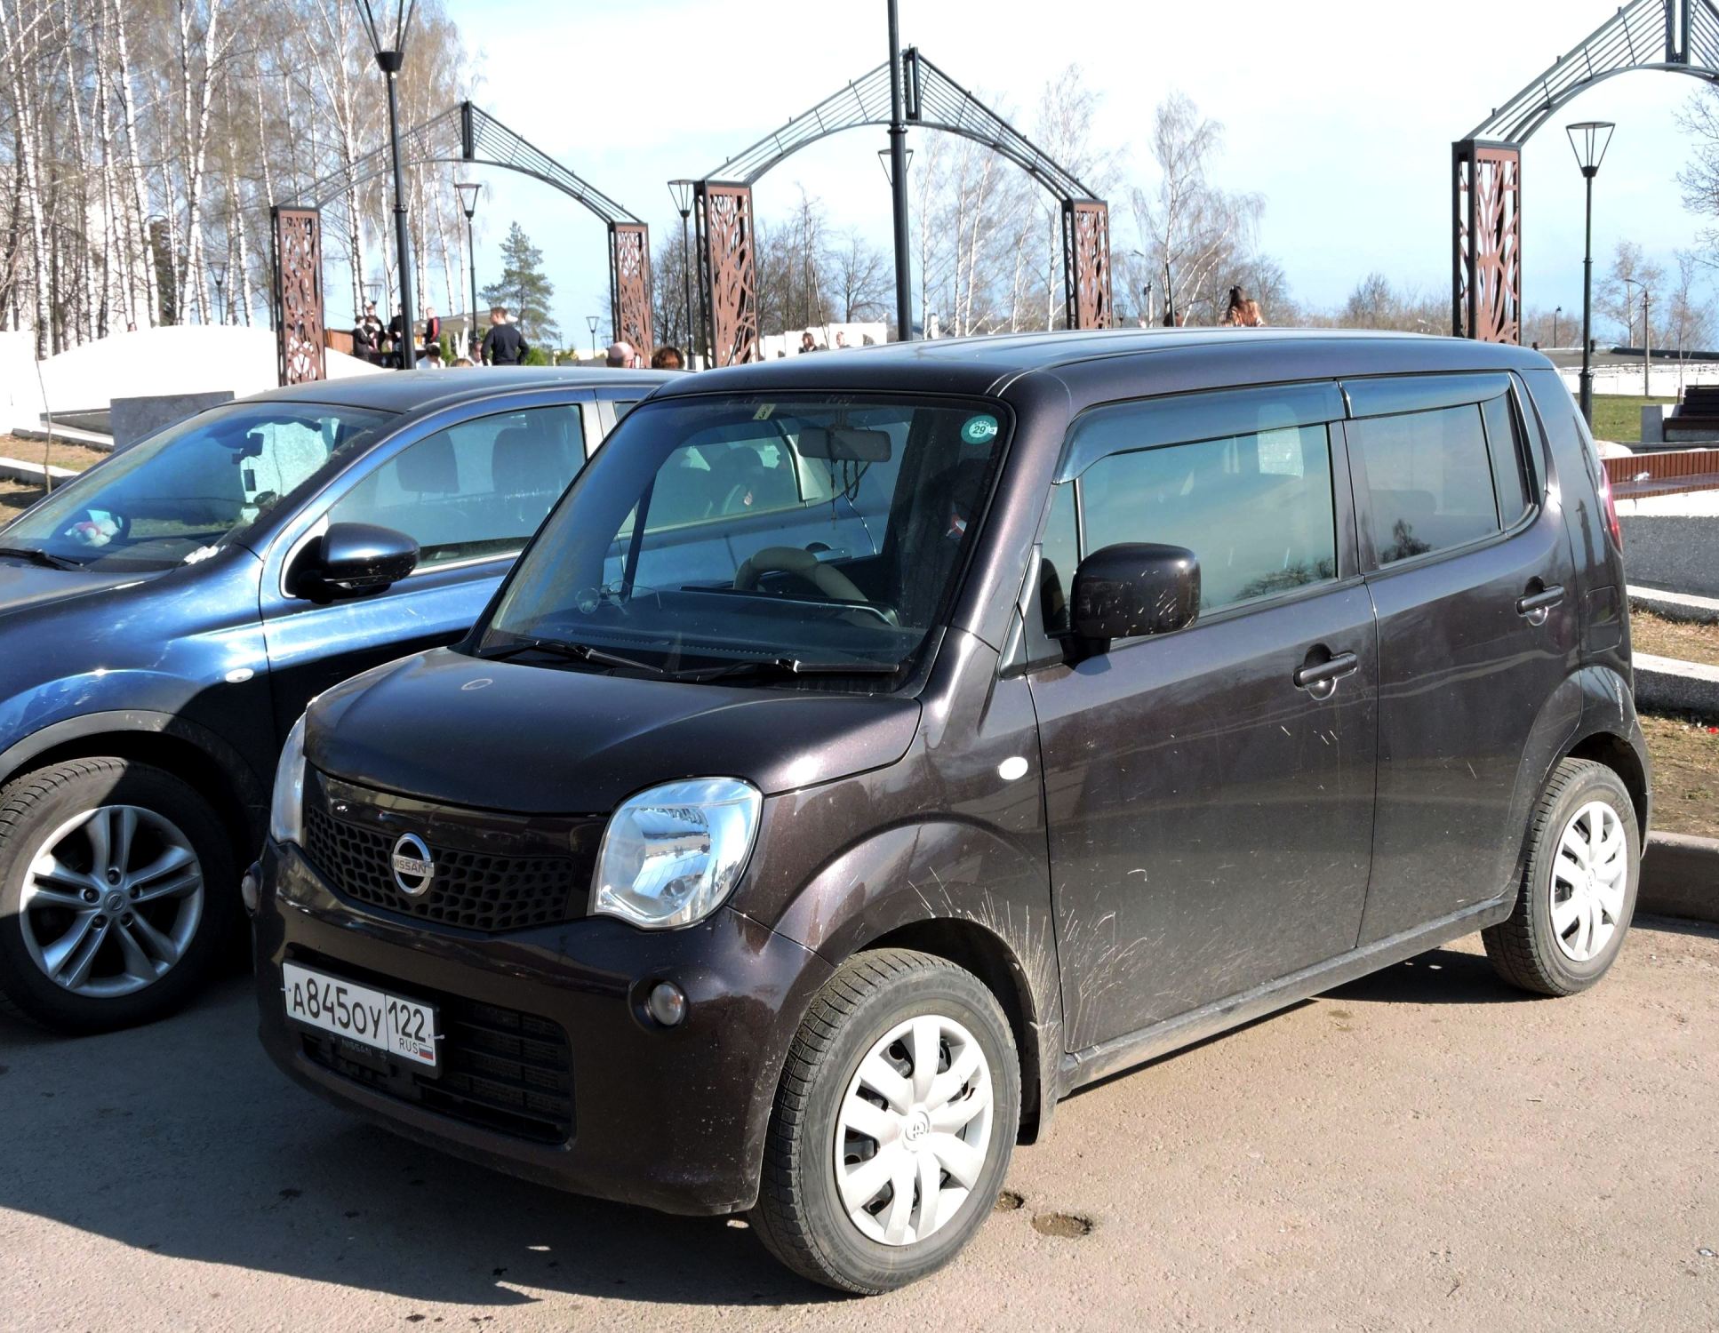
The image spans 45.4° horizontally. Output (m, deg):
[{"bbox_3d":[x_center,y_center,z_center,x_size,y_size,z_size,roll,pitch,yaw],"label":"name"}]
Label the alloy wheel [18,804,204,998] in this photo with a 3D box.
[{"bbox_3d":[-1.841,0.562,4.994,0.180,0.465,0.465,4,9,44],"label":"alloy wheel"}]

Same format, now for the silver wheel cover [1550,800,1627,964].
[{"bbox_3d":[1.816,0.540,5.191,0.395,0.395,0.080,-9,10,-44],"label":"silver wheel cover"}]

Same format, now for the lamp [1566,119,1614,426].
[{"bbox_3d":[9.861,-4.993,27.747,0.660,4.600,0.660,-2,6,0],"label":"lamp"}]

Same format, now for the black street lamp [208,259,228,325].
[{"bbox_3d":[-22.105,-11.731,71.247,0.650,4.600,0.650,-2,6,0],"label":"black street lamp"}]

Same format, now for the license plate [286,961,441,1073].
[{"bbox_3d":[-0.908,0.637,3.740,0.015,0.112,0.520,-9,10,-43],"label":"license plate"}]

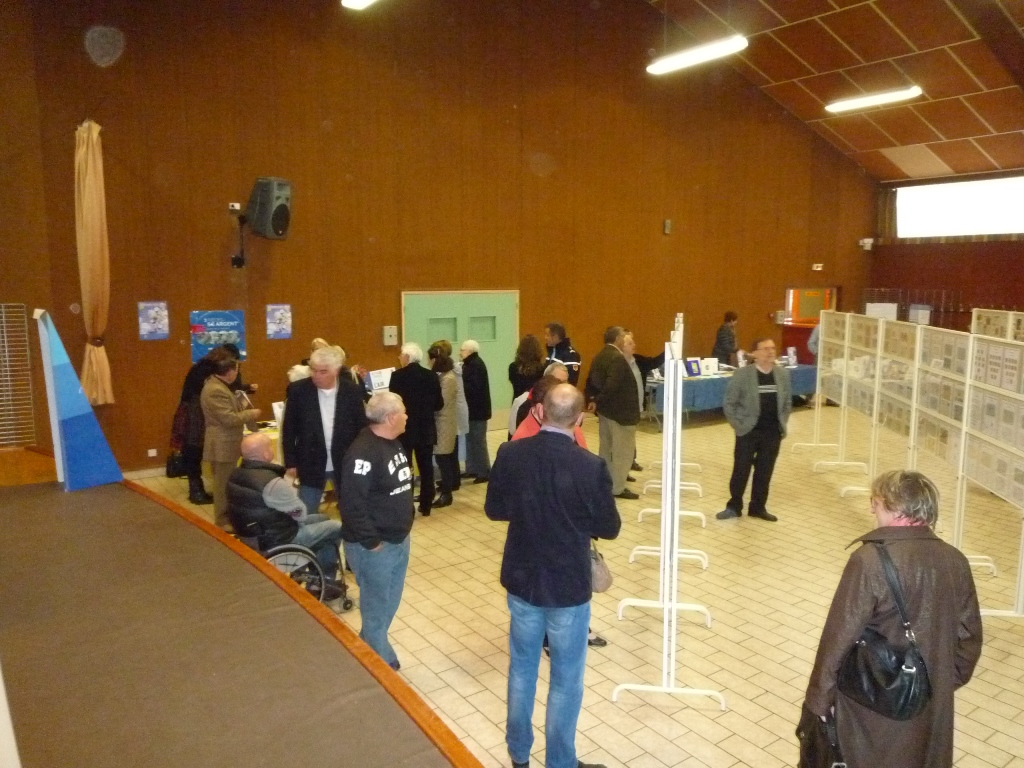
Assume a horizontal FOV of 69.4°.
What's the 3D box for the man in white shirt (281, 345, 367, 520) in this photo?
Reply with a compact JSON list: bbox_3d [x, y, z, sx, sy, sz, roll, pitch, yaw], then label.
[{"bbox_3d":[-1.322,0.621,5.369,0.600,1.770,0.360,-2,8,-11],"label":"man in white shirt"}]

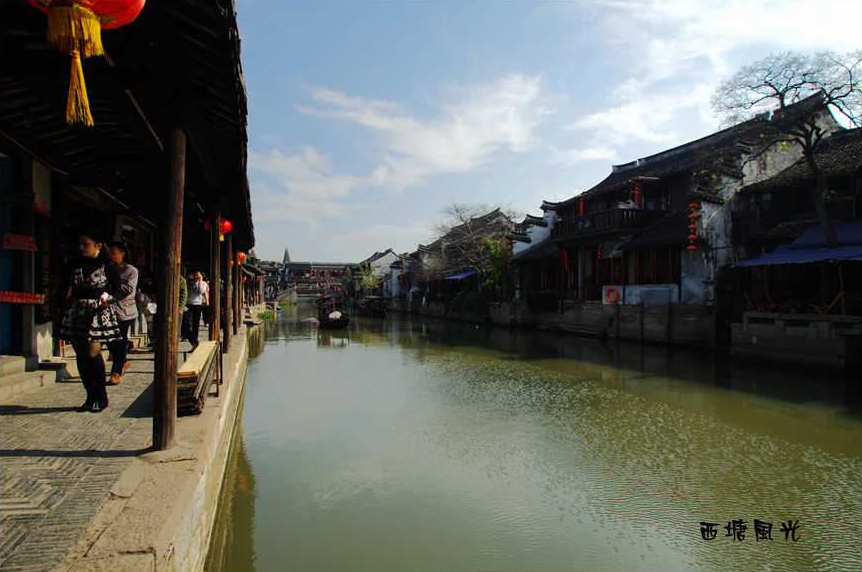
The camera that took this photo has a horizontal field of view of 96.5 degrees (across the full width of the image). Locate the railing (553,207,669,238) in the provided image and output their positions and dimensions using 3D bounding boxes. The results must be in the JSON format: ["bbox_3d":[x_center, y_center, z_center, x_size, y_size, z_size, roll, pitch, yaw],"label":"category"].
[{"bbox_3d":[9.066,-3.009,20.024,3.000,1.030,4.100,1,-2,-30],"label":"railing"}]

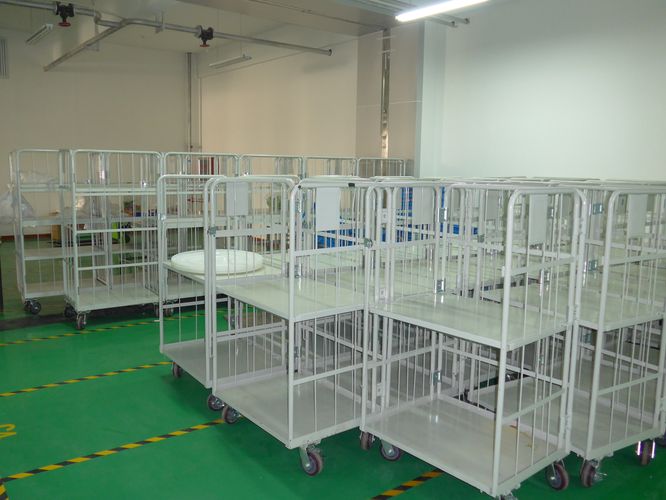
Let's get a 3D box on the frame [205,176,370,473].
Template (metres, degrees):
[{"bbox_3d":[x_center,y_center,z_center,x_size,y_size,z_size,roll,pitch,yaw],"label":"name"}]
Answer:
[{"bbox_3d":[-0.213,0.360,3.183,0.633,1.502,0.822,-5,10,-38],"label":"frame"}]

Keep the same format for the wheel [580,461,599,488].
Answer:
[{"bbox_3d":[1.295,1.133,2.817,0.052,0.132,0.127,8,11,41],"label":"wheel"}]

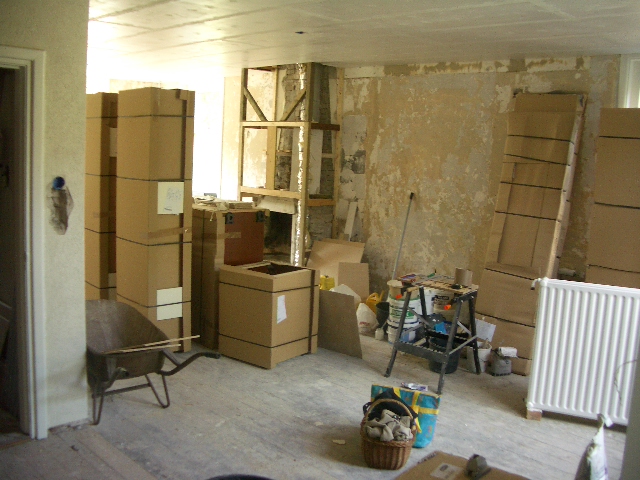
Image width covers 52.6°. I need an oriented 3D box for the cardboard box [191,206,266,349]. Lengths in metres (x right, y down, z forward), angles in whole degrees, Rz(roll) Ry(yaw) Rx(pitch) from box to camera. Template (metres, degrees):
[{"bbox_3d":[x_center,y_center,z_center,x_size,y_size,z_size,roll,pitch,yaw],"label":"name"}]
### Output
[{"bbox_3d":[-0.890,0.310,5.978,0.590,1.227,0.580,-4,10,-43],"label":"cardboard box"}]

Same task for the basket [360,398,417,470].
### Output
[{"bbox_3d":[0.399,1.091,3.690,0.310,0.370,0.330,3,7,6],"label":"basket"}]

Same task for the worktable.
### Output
[{"bbox_3d":[0.925,0.731,5.203,0.590,0.750,0.680,9,10,42],"label":"worktable"}]

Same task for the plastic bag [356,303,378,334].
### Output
[{"bbox_3d":[0.485,0.778,6.470,0.220,0.300,0.190,4,7,9],"label":"plastic bag"}]

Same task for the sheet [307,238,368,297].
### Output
[{"bbox_3d":[0.120,0.454,6.752,0.560,0.890,0.030,7,-12,30],"label":"sheet"}]

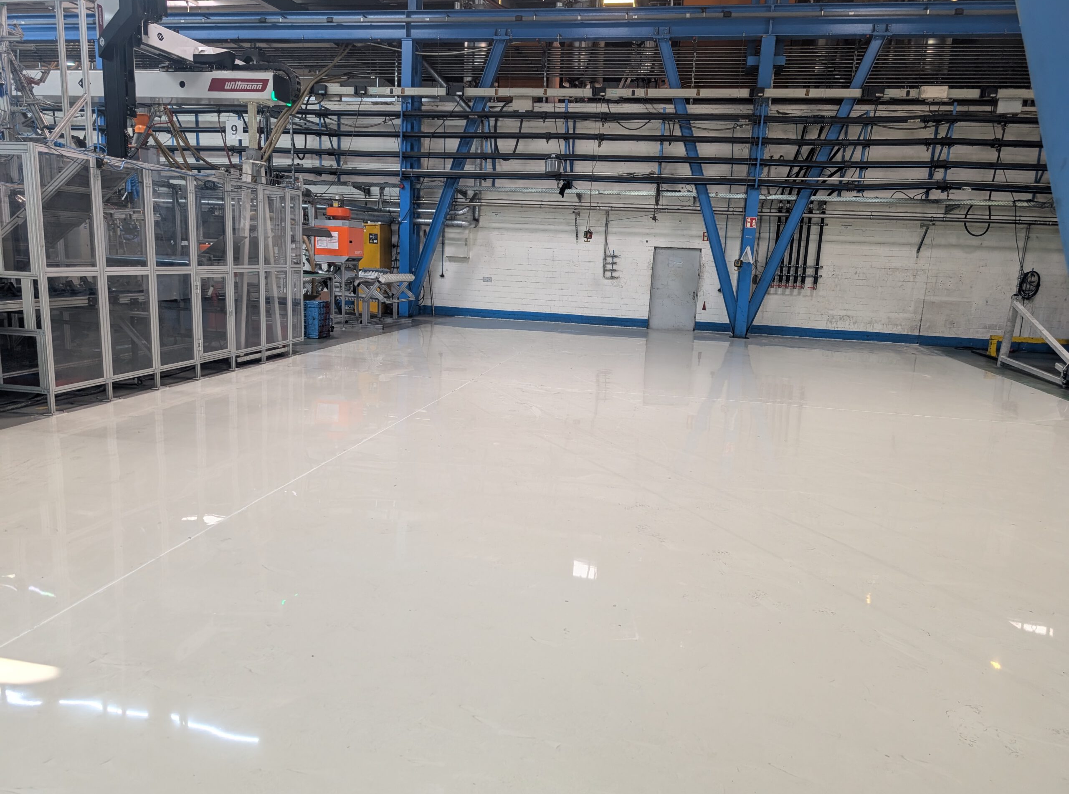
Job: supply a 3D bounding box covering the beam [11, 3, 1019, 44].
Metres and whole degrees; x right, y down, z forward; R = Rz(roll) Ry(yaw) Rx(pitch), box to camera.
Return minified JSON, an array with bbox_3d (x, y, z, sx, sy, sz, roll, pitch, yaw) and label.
[{"bbox_3d":[-1.735,-8.041,16.075,22.244,0.566,0.308,5,11,10],"label":"beam"}]

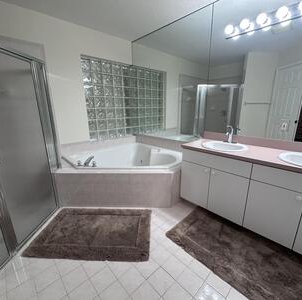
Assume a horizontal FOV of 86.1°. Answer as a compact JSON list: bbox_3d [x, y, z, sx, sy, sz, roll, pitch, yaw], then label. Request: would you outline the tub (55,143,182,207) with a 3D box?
[{"bbox_3d":[-0.369,0.298,2.799,2.050,0.500,1.620,0,15,2],"label":"tub"}]

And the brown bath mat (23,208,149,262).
[{"bbox_3d":[-0.563,0.842,1.715,1.130,0.025,0.680,0,15,3],"label":"brown bath mat"}]

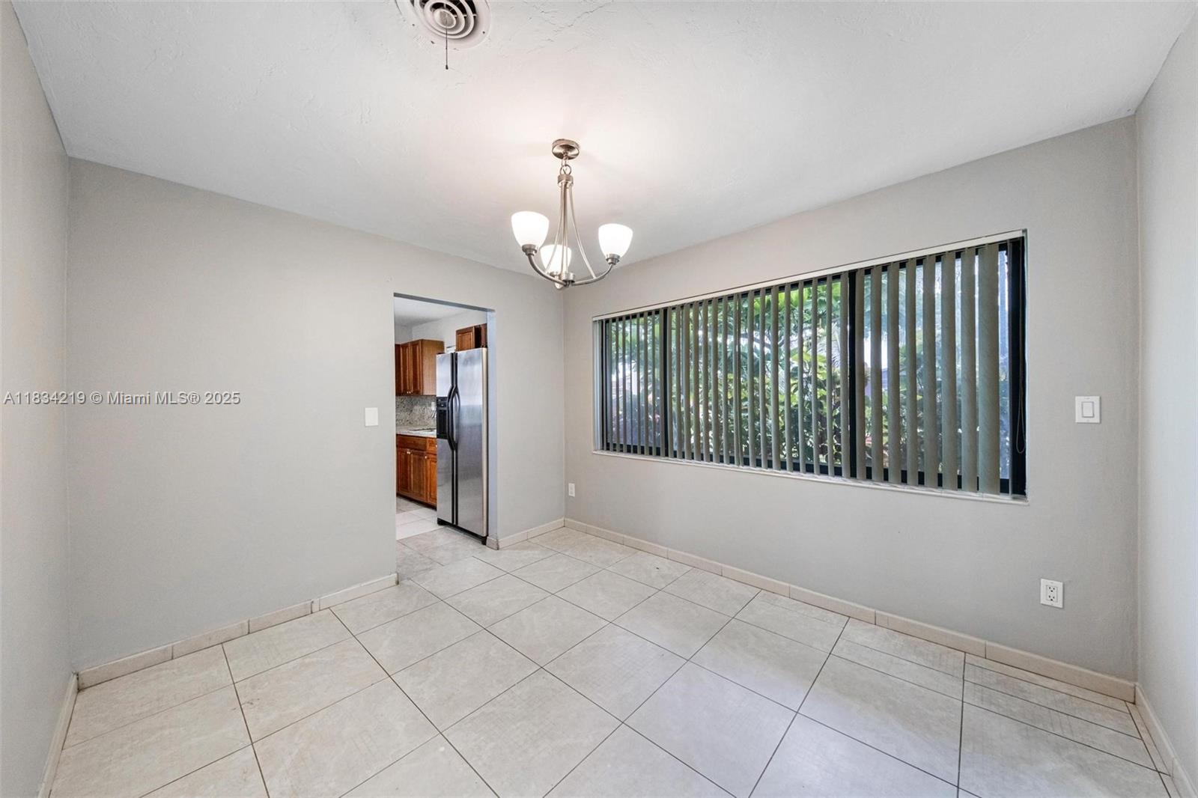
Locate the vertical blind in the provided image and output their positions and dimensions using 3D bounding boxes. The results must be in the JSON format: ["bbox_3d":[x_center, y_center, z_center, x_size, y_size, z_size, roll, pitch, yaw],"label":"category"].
[{"bbox_3d":[1.000,-0.149,2.853,2.780,1.255,0.080,0,0,43],"label":"vertical blind"}]

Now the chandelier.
[{"bbox_3d":[-0.180,-0.825,1.784,0.535,0.639,0.495,0,0,43],"label":"chandelier"}]

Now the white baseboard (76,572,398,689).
[{"bbox_3d":[-1.909,1.284,2.333,0.012,0.077,1.389,0,0,43],"label":"white baseboard"}]

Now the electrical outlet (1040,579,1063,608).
[{"bbox_3d":[2.063,0.886,1.816,0.070,0.115,0.008,0,0,43],"label":"electrical outlet"}]

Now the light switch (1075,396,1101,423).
[{"bbox_3d":[2.132,0.047,1.739,0.070,0.115,0.009,0,0,43],"label":"light switch"}]

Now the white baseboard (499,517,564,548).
[{"bbox_3d":[-0.601,1.262,3.742,0.012,0.077,0.773,0,0,43],"label":"white baseboard"}]

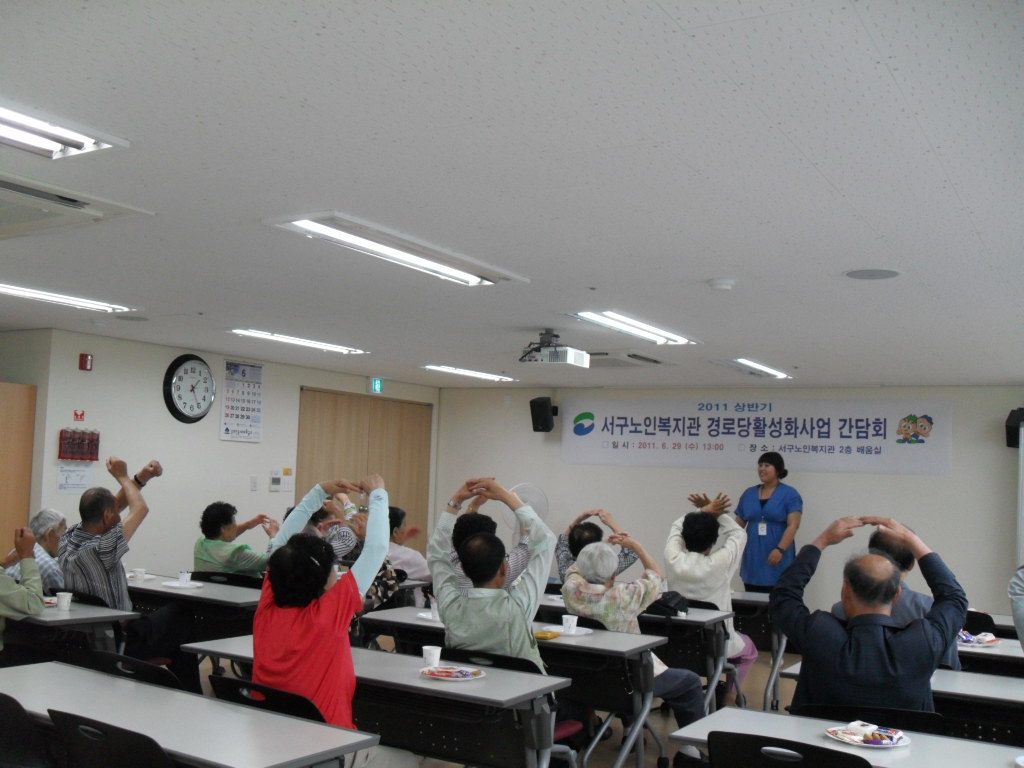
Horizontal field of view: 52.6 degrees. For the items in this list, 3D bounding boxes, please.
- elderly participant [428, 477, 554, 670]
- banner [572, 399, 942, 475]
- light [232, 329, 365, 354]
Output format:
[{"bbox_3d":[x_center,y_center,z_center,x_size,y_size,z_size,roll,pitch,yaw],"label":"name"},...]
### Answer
[{"bbox_3d":[0.045,1.116,4.317,0.560,1.400,0.700,-1,-5,33],"label":"elderly participant"},{"bbox_3d":[1.940,0.430,8.911,3.400,0.600,0.020,0,-5,29],"label":"banner"},{"bbox_3d":[-1.378,-0.290,6.821,0.300,0.080,1.280,0,-5,29],"label":"light"}]

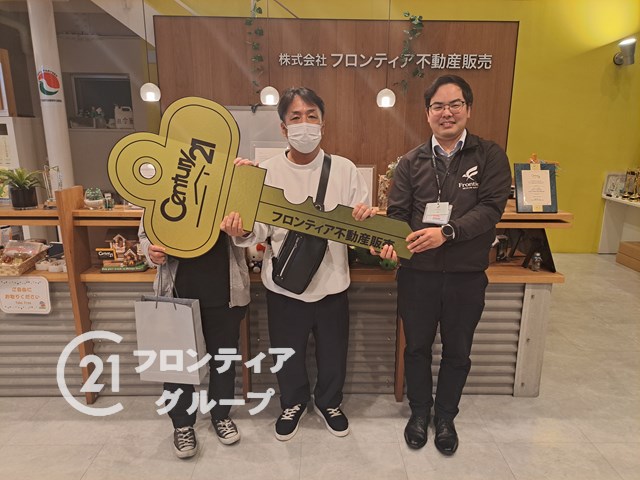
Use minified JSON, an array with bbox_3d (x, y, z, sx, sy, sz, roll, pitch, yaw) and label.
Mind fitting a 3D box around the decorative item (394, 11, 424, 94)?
[{"bbox_3d":[0.960,-2.001,4.771,0.301,0.831,0.150,0,14,-1],"label":"decorative item"}]

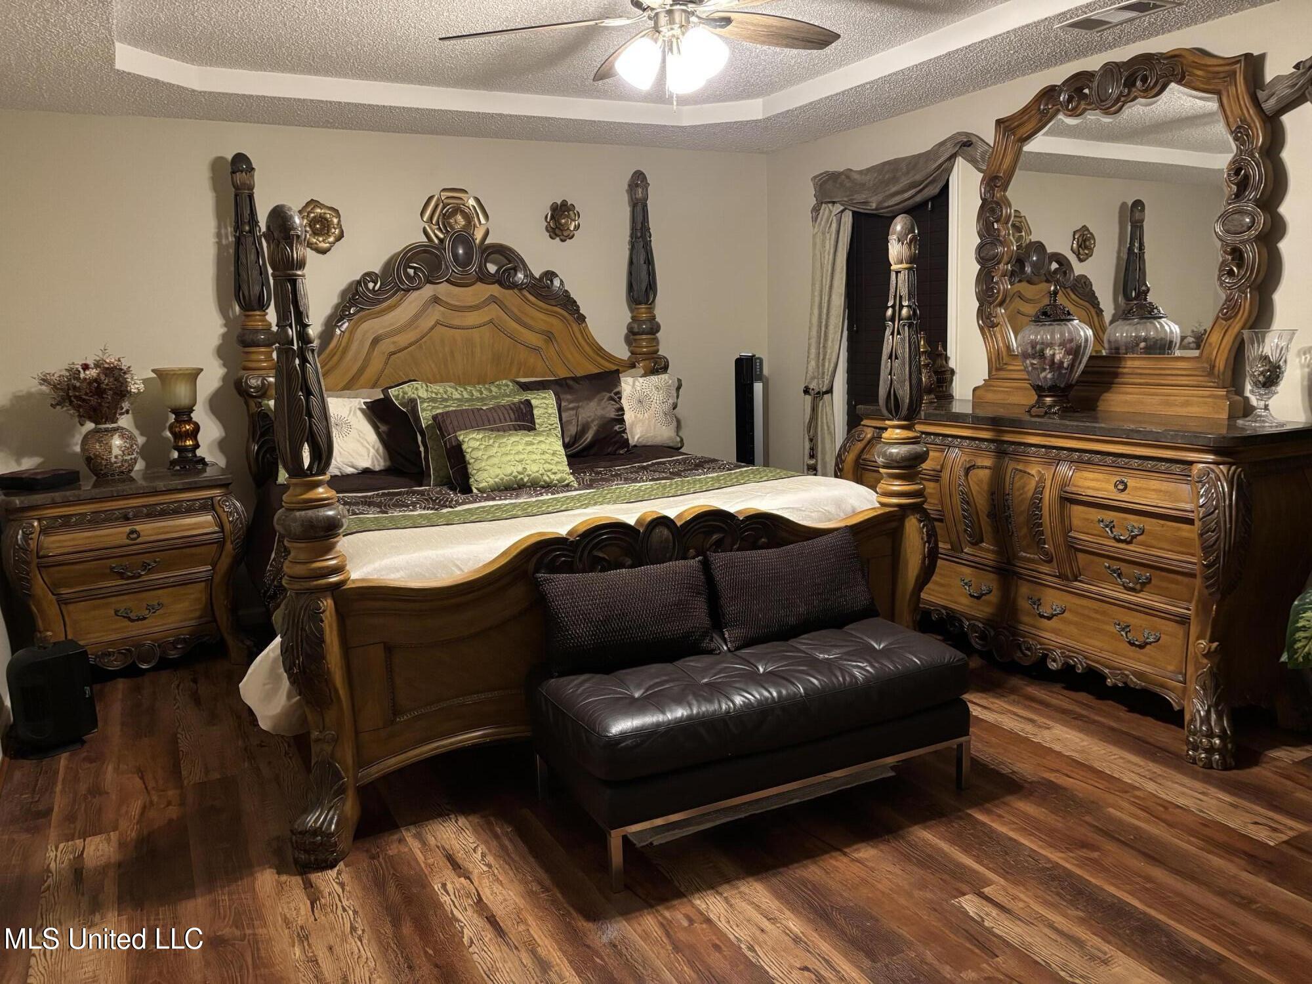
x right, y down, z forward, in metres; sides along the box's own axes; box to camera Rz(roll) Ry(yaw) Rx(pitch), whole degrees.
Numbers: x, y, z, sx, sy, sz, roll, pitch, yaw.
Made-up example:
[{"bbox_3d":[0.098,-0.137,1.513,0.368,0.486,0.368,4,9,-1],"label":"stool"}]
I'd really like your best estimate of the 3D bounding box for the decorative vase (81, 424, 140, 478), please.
[{"bbox_3d":[-2.387,-0.184,4.307,0.227,0.236,0.227,-7,11,-27],"label":"decorative vase"}]

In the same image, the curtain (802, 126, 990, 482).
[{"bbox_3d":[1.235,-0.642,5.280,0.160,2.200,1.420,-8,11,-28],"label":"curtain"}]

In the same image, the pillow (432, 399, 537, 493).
[{"bbox_3d":[-0.718,-0.199,4.300,0.440,0.410,0.140,-7,-21,-24],"label":"pillow"}]

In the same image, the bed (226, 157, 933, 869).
[{"bbox_3d":[-0.491,-0.357,4.027,2.234,2.264,2.470,-6,10,-24],"label":"bed"}]

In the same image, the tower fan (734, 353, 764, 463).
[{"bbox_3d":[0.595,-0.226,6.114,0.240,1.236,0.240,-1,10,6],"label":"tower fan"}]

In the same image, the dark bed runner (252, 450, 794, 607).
[{"bbox_3d":[-0.499,0.136,4.125,2.170,0.360,0.970,-6,10,-24],"label":"dark bed runner"}]

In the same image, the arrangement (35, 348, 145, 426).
[{"bbox_3d":[-2.469,-0.459,4.304,0.430,0.340,0.360,-8,11,-28],"label":"arrangement"}]

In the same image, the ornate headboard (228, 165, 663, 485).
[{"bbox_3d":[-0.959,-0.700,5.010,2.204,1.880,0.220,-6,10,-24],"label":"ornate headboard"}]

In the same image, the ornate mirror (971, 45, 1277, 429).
[{"bbox_3d":[1.703,-0.957,3.770,0.110,1.280,1.200,-7,11,-26],"label":"ornate mirror"}]

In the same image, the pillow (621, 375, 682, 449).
[{"bbox_3d":[-0.095,-0.428,5.266,0.470,0.400,0.160,-6,-10,-24],"label":"pillow"}]

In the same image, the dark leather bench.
[{"bbox_3d":[0.281,0.571,3.004,1.200,0.730,0.630,-7,10,-23],"label":"dark leather bench"}]

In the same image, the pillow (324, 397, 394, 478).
[{"bbox_3d":[-1.499,-0.264,4.630,0.530,0.400,0.170,-6,-10,-24],"label":"pillow"}]

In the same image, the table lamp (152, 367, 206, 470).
[{"bbox_3d":[-2.197,-0.340,4.566,0.220,0.475,0.220,-8,11,-28],"label":"table lamp"}]

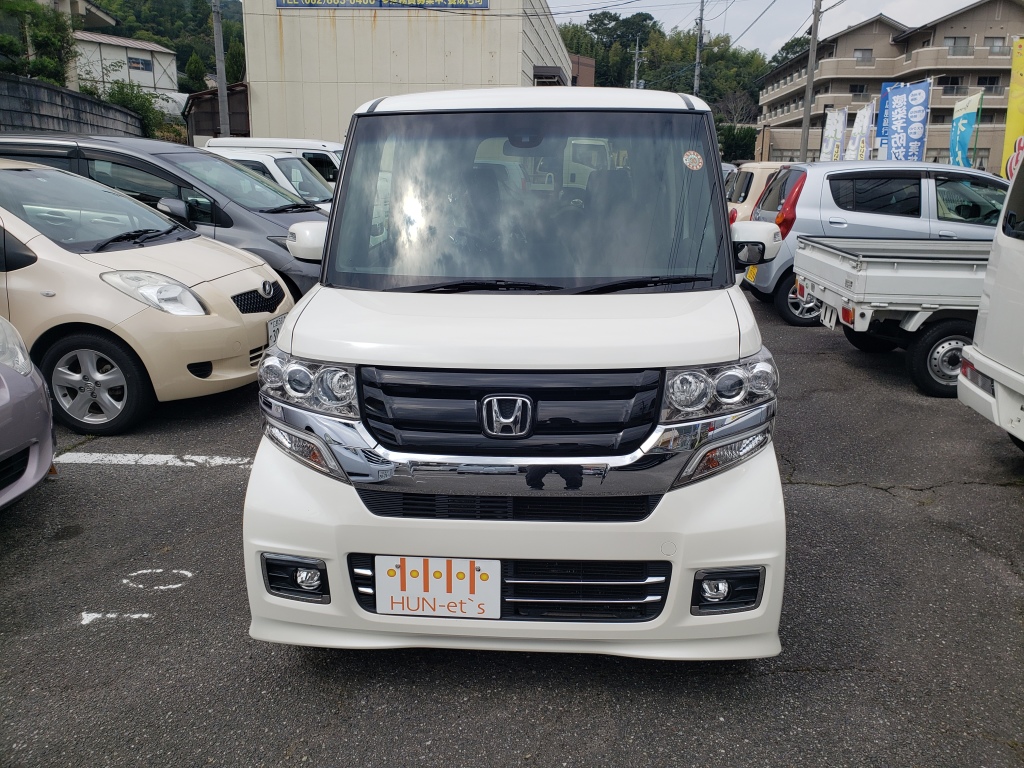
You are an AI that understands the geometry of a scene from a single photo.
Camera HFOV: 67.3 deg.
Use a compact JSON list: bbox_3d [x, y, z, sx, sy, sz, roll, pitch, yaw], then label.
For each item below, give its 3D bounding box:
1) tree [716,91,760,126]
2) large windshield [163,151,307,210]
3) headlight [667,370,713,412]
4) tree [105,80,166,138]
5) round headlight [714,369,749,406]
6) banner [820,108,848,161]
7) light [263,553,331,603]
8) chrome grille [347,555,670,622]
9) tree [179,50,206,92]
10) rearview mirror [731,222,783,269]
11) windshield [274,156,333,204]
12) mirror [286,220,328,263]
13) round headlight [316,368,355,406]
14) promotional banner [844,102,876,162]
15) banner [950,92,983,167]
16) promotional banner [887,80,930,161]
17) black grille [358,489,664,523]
[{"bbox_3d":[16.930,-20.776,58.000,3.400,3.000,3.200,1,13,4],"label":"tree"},{"bbox_3d":[-2.390,-1.746,6.600,0.880,0.470,1.350,1,13,4],"label":"large windshield"},{"bbox_3d":[0.464,0.019,2.000,0.108,0.106,0.065,1,14,4],"label":"headlight"},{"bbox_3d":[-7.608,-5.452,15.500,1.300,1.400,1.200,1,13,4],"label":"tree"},{"bbox_3d":[0.585,0.008,2.050,0.094,0.094,0.065,1,14,4],"label":"round headlight"},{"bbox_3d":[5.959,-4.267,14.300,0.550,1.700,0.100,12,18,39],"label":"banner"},{"bbox_3d":[-0.591,0.534,2.110,0.185,0.125,0.100,1,13,4],"label":"light"},{"bbox_3d":[-0.007,0.542,2.040,0.850,0.180,0.090,1,14,4],"label":"chrome grille"},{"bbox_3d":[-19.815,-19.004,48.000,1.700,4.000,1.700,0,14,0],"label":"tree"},{"bbox_3d":[0.852,-0.484,2.670,0.175,0.165,0.110,1,14,4],"label":"rearview mirror"},{"bbox_3d":[-2.603,-2.540,9.600,0.420,0.580,1.250,1,14,5],"label":"windshield"},{"bbox_3d":[-0.721,-0.511,2.780,0.170,0.155,0.110,1,14,4],"label":"mirror"},{"bbox_3d":[-0.473,0.009,2.060,0.105,0.104,0.065,1,14,4],"label":"round headlight"},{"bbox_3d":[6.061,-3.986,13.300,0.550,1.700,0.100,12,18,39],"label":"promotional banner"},{"bbox_3d":[7.649,-4.031,13.000,0.500,1.750,0.100,1,13,4],"label":"banner"},{"bbox_3d":[5.950,-3.673,11.600,0.600,1.800,0.080,1,13,4],"label":"promotional banner"},{"bbox_3d":[-0.006,0.314,1.985,0.780,0.080,0.090,1,13,4],"label":"black grille"}]

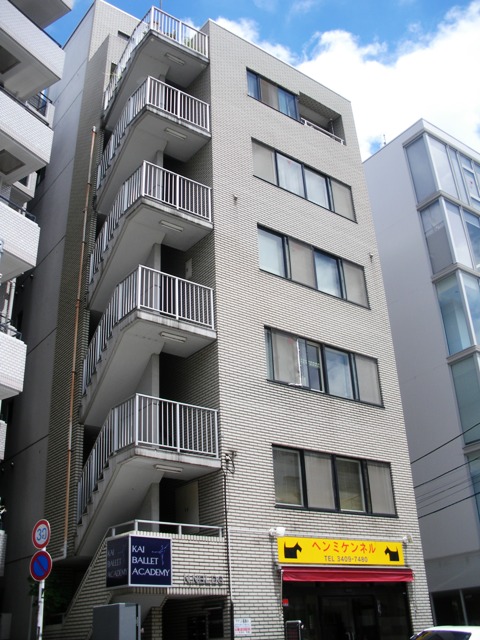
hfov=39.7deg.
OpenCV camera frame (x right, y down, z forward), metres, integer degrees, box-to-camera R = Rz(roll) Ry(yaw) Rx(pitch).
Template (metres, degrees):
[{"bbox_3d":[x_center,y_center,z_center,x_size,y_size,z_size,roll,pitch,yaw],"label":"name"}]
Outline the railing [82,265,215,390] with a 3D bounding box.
[{"bbox_3d":[-2.223,0.525,16.170,2.040,2.150,2.852,17,-33,-33],"label":"railing"}]

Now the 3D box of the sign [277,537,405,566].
[{"bbox_3d":[2.406,5.358,15.332,4.114,0.573,0.122,17,-33,-33],"label":"sign"}]

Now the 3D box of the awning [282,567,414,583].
[{"bbox_3d":[2.479,5.783,15.053,4.194,0.351,0.259,17,-33,-33],"label":"awning"}]

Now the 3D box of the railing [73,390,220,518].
[{"bbox_3d":[-2.066,3.236,14.782,2.040,2.150,2.852,17,-33,-33],"label":"railing"}]

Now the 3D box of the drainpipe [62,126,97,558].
[{"bbox_3d":[-4.155,-0.361,17.563,0.092,12.740,0.092,17,-33,-33],"label":"drainpipe"}]

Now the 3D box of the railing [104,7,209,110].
[{"bbox_3d":[-2.585,-7.509,20.469,2.040,2.150,2.852,17,-33,-33],"label":"railing"}]

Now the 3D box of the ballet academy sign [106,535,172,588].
[{"bbox_3d":[-1.878,4.599,12.552,0.936,0.930,0.927,17,-33,-33],"label":"ballet academy sign"}]

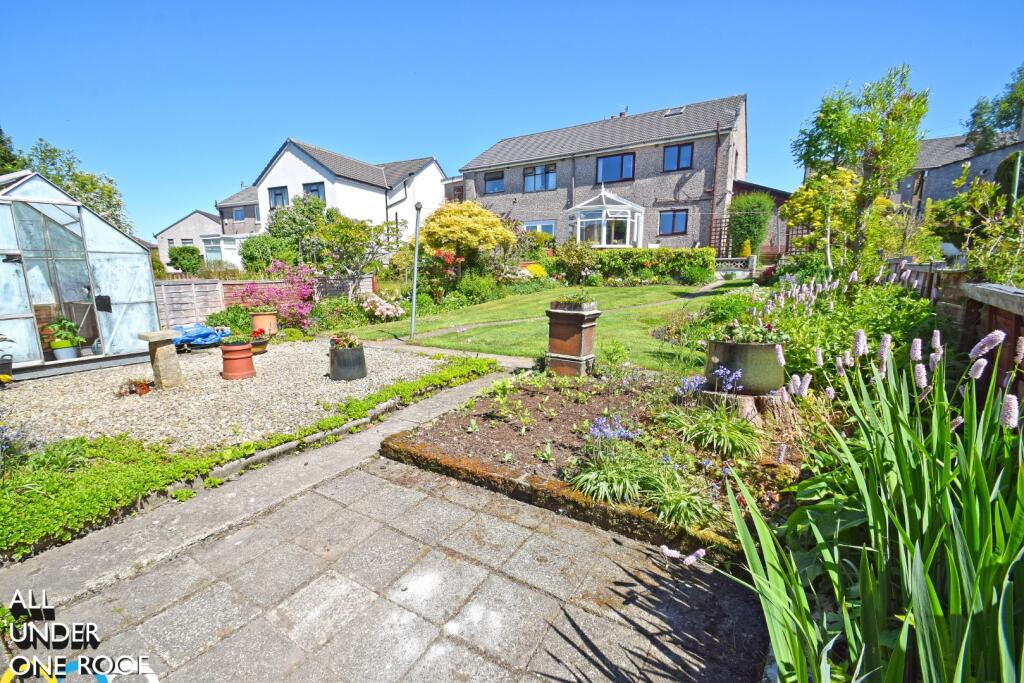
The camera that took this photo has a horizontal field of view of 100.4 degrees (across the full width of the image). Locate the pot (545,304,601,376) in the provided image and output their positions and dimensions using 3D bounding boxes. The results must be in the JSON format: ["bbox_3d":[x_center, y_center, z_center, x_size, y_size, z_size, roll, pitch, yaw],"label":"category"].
[{"bbox_3d":[0.621,-0.016,4.411,0.430,0.720,0.430,5,11,32],"label":"pot"}]

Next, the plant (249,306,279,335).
[{"bbox_3d":[-4.880,-0.415,8.390,0.480,0.560,0.480,0,9,0],"label":"plant"}]

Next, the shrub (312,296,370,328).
[{"bbox_3d":[-3.530,-0.585,8.931,1.150,0.680,1.000,5,11,29],"label":"shrub"}]

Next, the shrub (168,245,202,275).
[{"bbox_3d":[-14.415,-3.569,18.863,1.250,1.450,1.200,0,9,0],"label":"shrub"}]

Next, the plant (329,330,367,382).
[{"bbox_3d":[-1.819,0.160,4.740,0.330,0.470,0.330,-7,12,-35],"label":"plant"}]

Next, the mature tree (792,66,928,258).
[{"bbox_3d":[7.020,-3.197,8.728,2.200,4.400,2.100,7,12,37],"label":"mature tree"}]

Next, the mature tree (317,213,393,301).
[{"bbox_3d":[-3.629,-1.846,9.935,1.650,1.968,1.500,-3,10,-20],"label":"mature tree"}]

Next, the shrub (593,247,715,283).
[{"bbox_3d":[4.460,-2.404,13.539,3.550,1.100,0.900,5,11,29],"label":"shrub"}]

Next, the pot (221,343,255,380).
[{"bbox_3d":[-3.170,0.226,4.950,0.310,0.385,0.310,0,9,0],"label":"pot"}]

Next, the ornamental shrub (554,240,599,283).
[{"bbox_3d":[2.024,-2.415,13.363,1.250,1.330,1.200,5,11,29],"label":"ornamental shrub"}]

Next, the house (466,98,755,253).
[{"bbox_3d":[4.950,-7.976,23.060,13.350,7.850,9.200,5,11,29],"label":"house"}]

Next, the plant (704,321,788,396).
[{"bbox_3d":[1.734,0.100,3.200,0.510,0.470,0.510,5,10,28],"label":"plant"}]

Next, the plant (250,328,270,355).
[{"bbox_3d":[-3.830,0.005,6.450,0.310,0.360,0.310,0,9,0],"label":"plant"}]

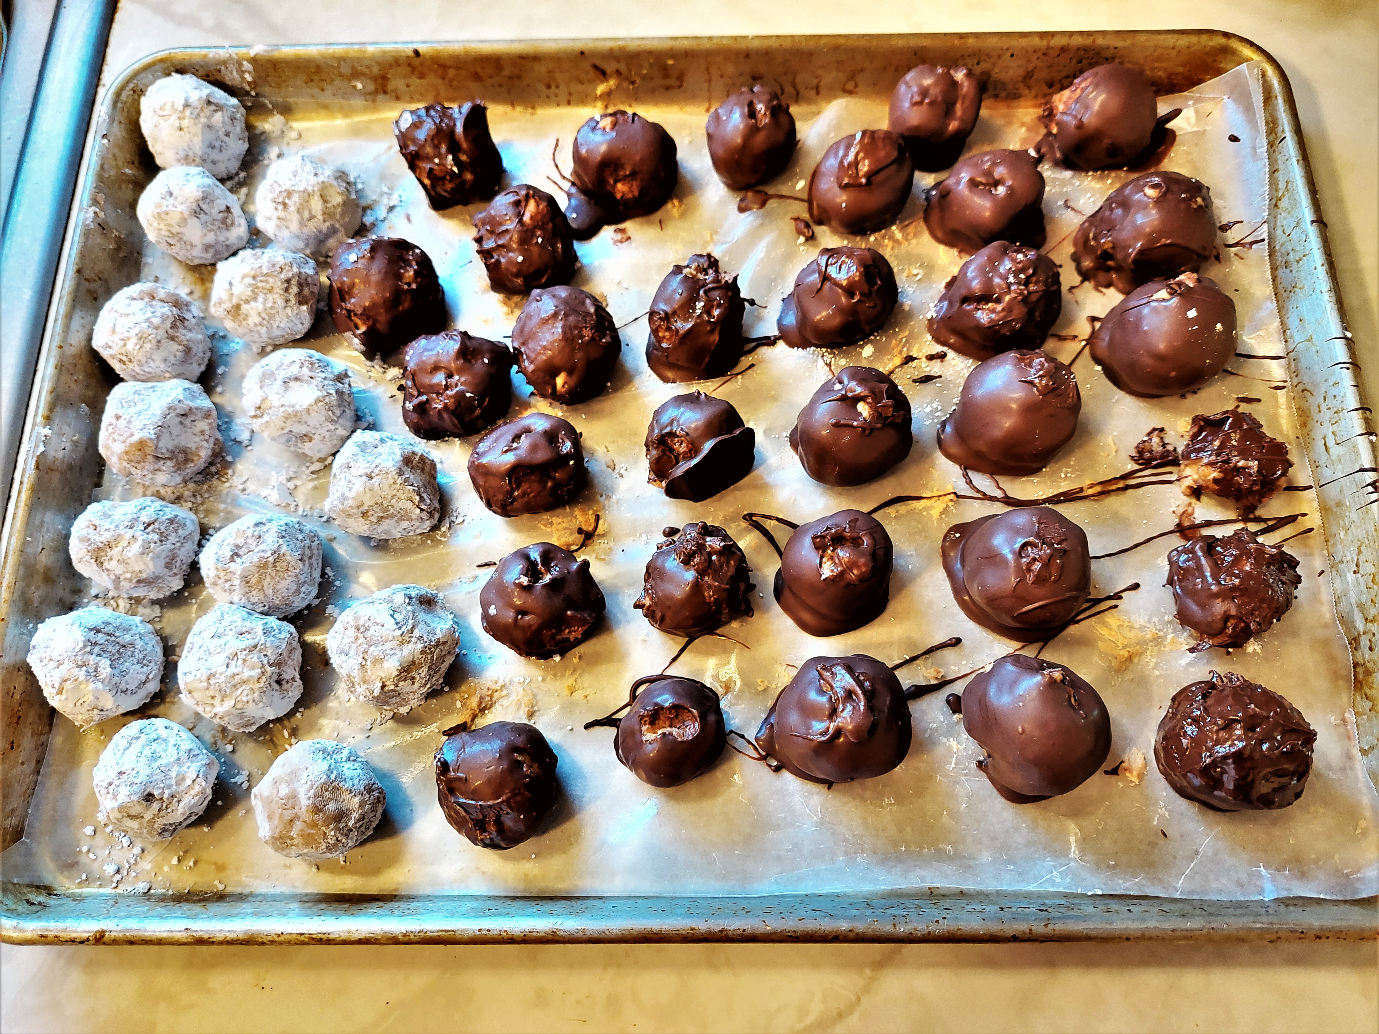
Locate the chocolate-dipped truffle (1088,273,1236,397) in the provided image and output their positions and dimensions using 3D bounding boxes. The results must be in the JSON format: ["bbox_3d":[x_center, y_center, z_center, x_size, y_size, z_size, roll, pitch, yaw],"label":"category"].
[{"bbox_3d":[0.165,-0.064,0.336,0.048,0.039,0.044,-1,72,1],"label":"chocolate-dipped truffle"}]

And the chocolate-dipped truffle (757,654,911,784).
[{"bbox_3d":[0.044,0.062,0.293,0.047,0.035,0.040,0,70,1],"label":"chocolate-dipped truffle"}]

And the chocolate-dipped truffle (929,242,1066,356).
[{"bbox_3d":[0.108,-0.077,0.340,0.045,0.039,0.043,-1,72,1],"label":"chocolate-dipped truffle"}]

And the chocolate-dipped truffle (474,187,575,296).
[{"bbox_3d":[-0.061,-0.103,0.354,0.038,0.036,0.040,-1,72,1],"label":"chocolate-dipped truffle"}]

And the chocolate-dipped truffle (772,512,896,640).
[{"bbox_3d":[0.046,0.018,0.306,0.038,0.035,0.041,-1,72,1],"label":"chocolate-dipped truffle"}]

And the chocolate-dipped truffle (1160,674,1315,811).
[{"bbox_3d":[0.163,0.067,0.287,0.042,0.038,0.041,-1,72,1],"label":"chocolate-dipped truffle"}]

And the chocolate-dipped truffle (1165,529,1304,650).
[{"bbox_3d":[0.175,0.023,0.309,0.039,0.034,0.039,-1,72,1],"label":"chocolate-dipped truffle"}]

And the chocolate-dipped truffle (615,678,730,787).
[{"bbox_3d":[-0.006,0.067,0.300,0.036,0.031,0.035,-1,72,1],"label":"chocolate-dipped truffle"}]

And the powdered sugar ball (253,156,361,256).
[{"bbox_3d":[-0.142,-0.116,0.358,0.038,0.035,0.038,-1,72,1],"label":"powdered sugar ball"}]

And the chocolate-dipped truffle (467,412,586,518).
[{"bbox_3d":[-0.056,-0.018,0.328,0.040,0.034,0.036,-1,72,1],"label":"chocolate-dipped truffle"}]

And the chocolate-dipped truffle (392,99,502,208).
[{"bbox_3d":[-0.092,-0.139,0.368,0.041,0.037,0.041,0,70,1],"label":"chocolate-dipped truffle"}]

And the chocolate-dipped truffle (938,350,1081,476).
[{"bbox_3d":[0.109,-0.036,0.326,0.047,0.037,0.044,0,70,1],"label":"chocolate-dipped truffle"}]

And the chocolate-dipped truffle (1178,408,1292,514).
[{"bbox_3d":[0.184,-0.019,0.323,0.034,0.029,0.036,0,70,1],"label":"chocolate-dipped truffle"}]

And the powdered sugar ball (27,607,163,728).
[{"bbox_3d":[-0.190,0.048,0.306,0.038,0.035,0.038,0,72,1],"label":"powdered sugar ball"}]

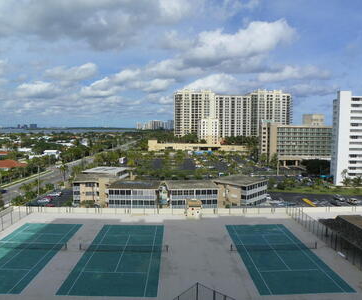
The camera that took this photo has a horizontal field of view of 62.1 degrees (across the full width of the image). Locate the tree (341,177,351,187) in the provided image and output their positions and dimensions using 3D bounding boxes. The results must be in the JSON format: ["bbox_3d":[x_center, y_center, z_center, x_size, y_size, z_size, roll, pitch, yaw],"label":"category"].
[{"bbox_3d":[71.719,13.707,129.641,4.200,4.300,4.200,0,4,0],"label":"tree"}]

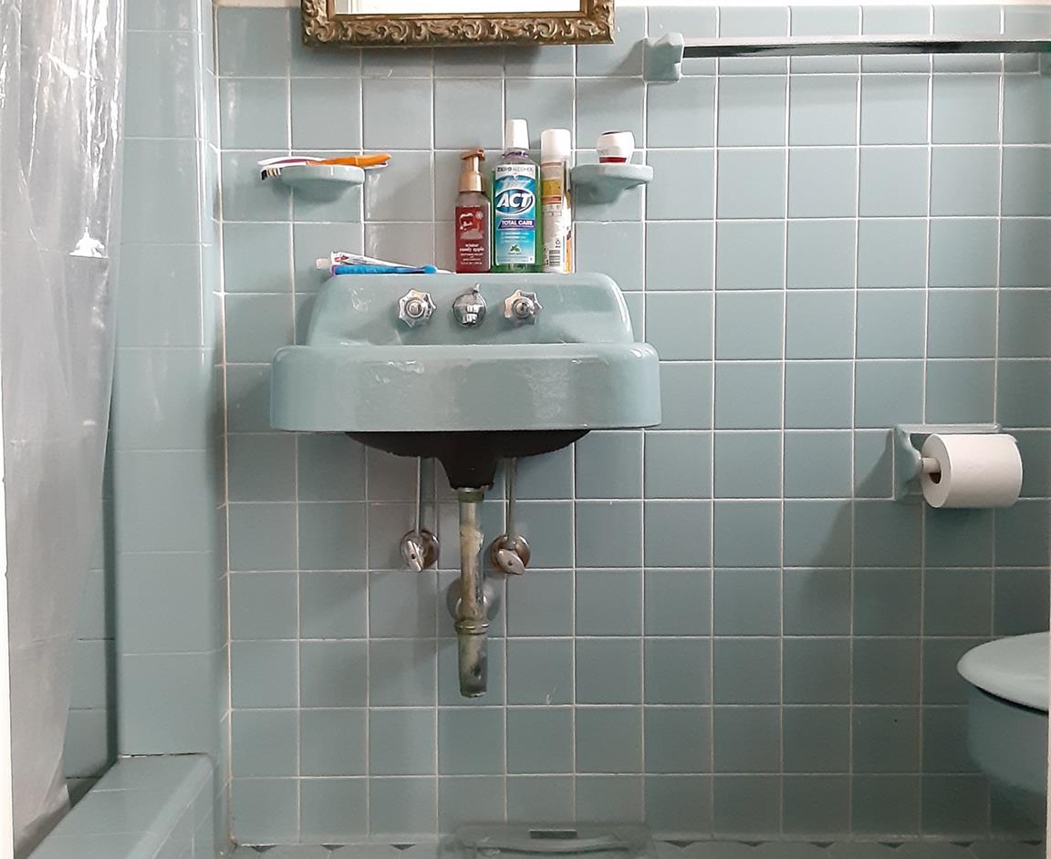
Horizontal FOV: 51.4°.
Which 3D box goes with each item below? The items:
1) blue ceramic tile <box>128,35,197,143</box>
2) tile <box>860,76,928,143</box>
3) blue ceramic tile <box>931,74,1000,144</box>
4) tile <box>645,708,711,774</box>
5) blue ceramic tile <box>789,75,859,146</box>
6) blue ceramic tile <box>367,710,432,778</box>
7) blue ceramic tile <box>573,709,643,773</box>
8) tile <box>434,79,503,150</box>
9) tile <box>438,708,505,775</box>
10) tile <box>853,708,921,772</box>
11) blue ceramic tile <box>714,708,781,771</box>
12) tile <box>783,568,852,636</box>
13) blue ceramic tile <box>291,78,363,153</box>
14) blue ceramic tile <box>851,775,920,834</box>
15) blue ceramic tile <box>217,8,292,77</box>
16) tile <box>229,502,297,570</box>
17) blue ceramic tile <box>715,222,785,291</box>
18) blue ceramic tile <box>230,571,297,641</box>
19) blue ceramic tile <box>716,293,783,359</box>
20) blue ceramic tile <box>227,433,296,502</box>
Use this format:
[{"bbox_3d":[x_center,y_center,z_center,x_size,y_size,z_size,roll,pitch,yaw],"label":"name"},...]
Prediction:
[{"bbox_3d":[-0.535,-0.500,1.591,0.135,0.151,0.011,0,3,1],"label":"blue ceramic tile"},{"bbox_3d":[0.568,-0.494,1.685,0.108,0.108,0.009,0,3,0],"label":"tile"},{"bbox_3d":[0.678,-0.494,1.685,0.108,0.108,0.009,0,3,0],"label":"blue ceramic tile"},{"bbox_3d":[0.243,0.497,1.751,0.108,0.108,0.009,0,3,0],"label":"tile"},{"bbox_3d":[0.456,-0.490,1.686,0.107,0.107,0.010,0,3,0],"label":"blue ceramic tile"},{"bbox_3d":[-0.199,0.500,1.752,0.108,0.108,0.010,0,3,0],"label":"blue ceramic tile"},{"bbox_3d":[0.131,0.496,1.751,0.108,0.108,0.010,0,3,0],"label":"blue ceramic tile"},{"bbox_3d":[-0.088,-0.486,1.690,0.108,0.108,0.009,0,3,1],"label":"tile"},{"bbox_3d":[-0.086,0.500,1.748,0.108,0.108,0.010,0,3,0],"label":"tile"},{"bbox_3d":[0.571,0.493,1.742,0.107,0.107,0.010,0,3,0],"label":"tile"},{"bbox_3d":[0.352,0.495,1.742,0.108,0.108,0.009,0,3,0],"label":"blue ceramic tile"},{"bbox_3d":[0.464,0.276,1.735,0.108,0.108,0.010,0,3,0],"label":"tile"},{"bbox_3d":[-0.311,-0.491,1.707,0.108,0.108,0.009,0,3,0],"label":"blue ceramic tile"},{"bbox_3d":[0.579,0.604,1.752,0.108,0.098,0.010,0,3,0],"label":"blue ceramic tile"},{"bbox_3d":[-0.421,-0.600,1.702,0.108,0.108,0.009,0,3,0],"label":"blue ceramic tile"},{"bbox_3d":[-0.417,0.170,1.743,0.108,0.108,0.009,0,3,0],"label":"tile"},{"bbox_3d":[0.349,-0.269,1.698,0.108,0.108,0.009,0,3,1],"label":"blue ceramic tile"},{"bbox_3d":[-0.416,0.279,1.735,0.107,0.107,0.010,0,3,0],"label":"blue ceramic tile"},{"bbox_3d":[0.348,-0.162,1.706,0.107,0.107,0.010,0,3,0],"label":"blue ceramic tile"},{"bbox_3d":[-0.418,0.061,1.737,0.108,0.108,0.009,0,3,0],"label":"blue ceramic tile"}]

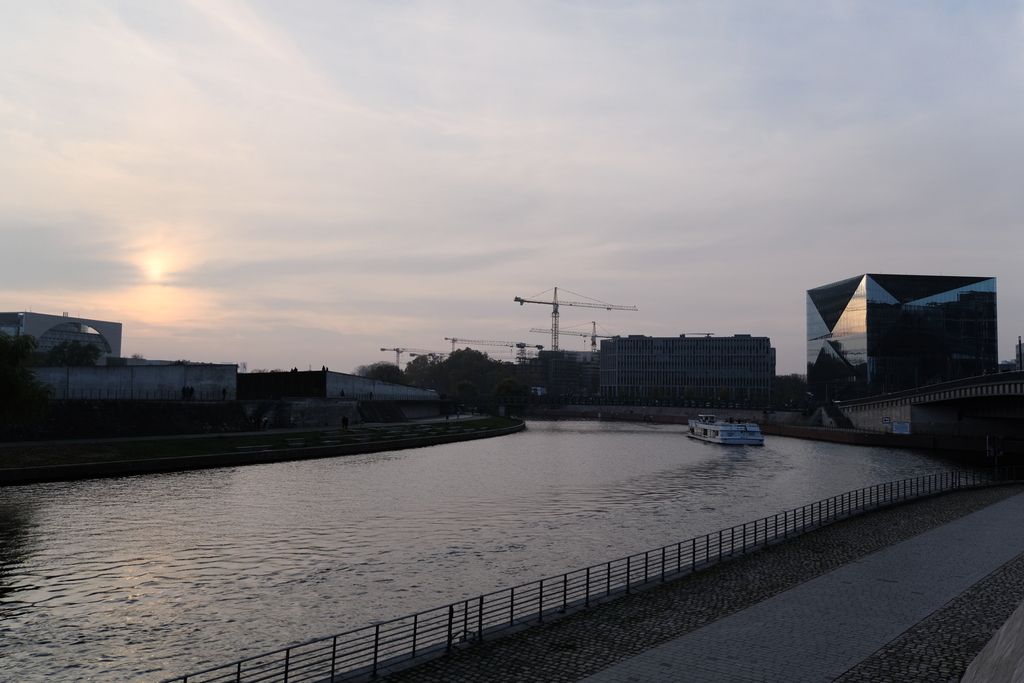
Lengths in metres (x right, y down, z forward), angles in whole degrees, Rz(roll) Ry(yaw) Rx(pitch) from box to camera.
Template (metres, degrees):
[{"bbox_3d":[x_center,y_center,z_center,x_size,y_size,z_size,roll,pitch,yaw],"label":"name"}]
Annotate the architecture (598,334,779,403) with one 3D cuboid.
[{"bbox_3d":[87.420,13.880,374.700,80.600,29.700,38.000,0,-3,16],"label":"architecture"}]

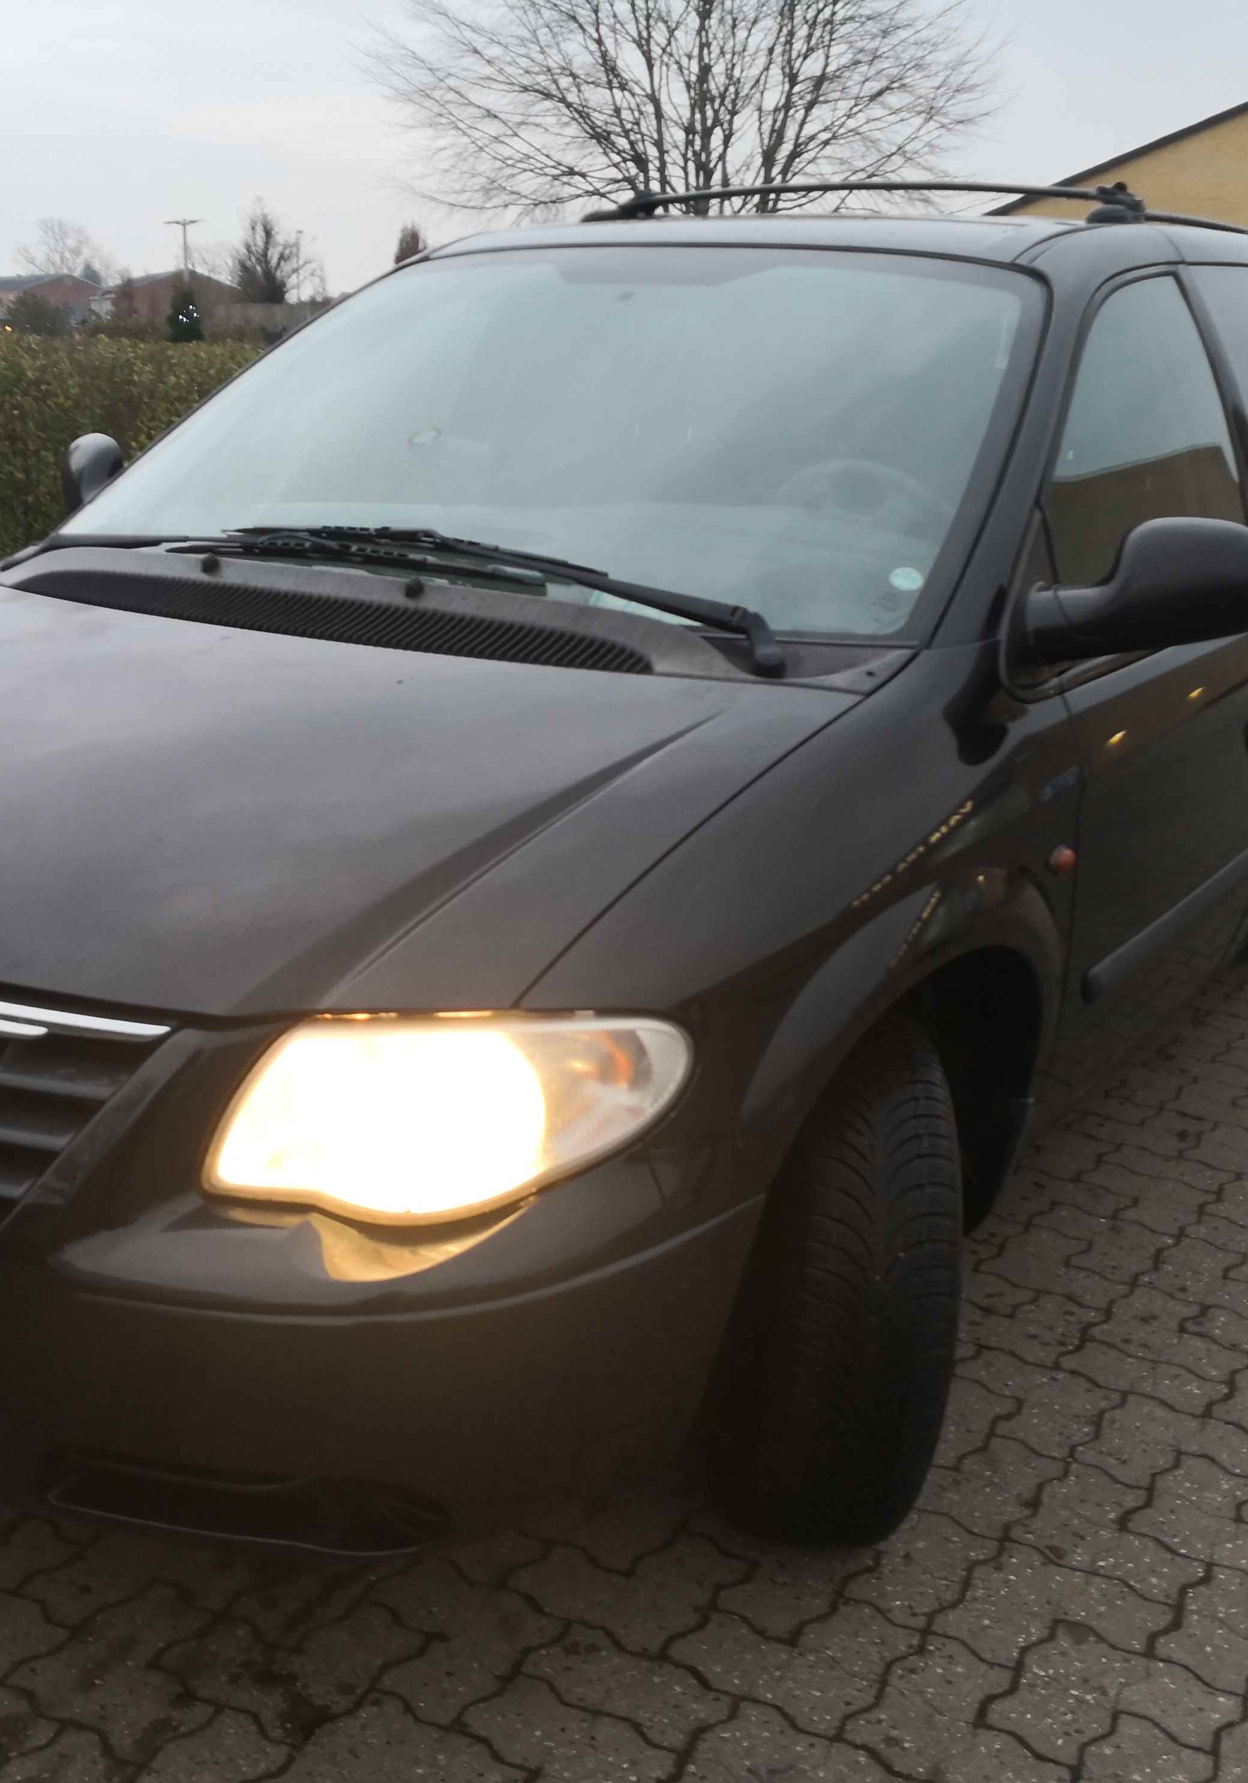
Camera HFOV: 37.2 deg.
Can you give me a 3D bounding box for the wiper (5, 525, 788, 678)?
[{"bbox_3d":[-0.359,-0.439,2.612,1.390,0.120,0.210,11,18,29],"label":"wiper"}]

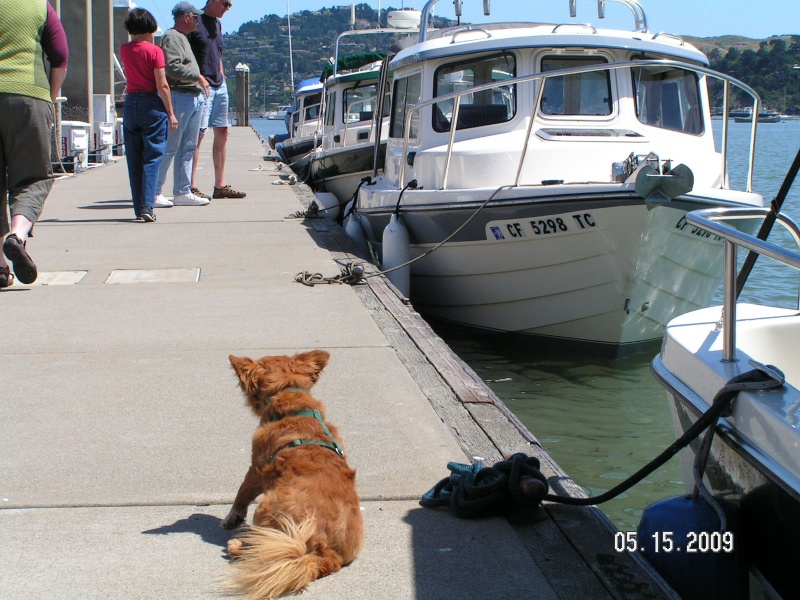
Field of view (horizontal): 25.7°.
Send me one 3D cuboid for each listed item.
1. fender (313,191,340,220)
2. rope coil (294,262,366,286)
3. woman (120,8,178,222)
[{"bbox_3d":[-0.844,-1.012,19.502,0.350,0.370,0.350,-1,6,-5],"label":"fender"},{"bbox_3d":[-0.340,-0.131,8.584,0.350,0.100,0.270,-1,6,-5],"label":"rope coil"},{"bbox_3d":[-1.930,-1.420,13.506,0.450,1.630,0.360,3,7,27],"label":"woman"}]

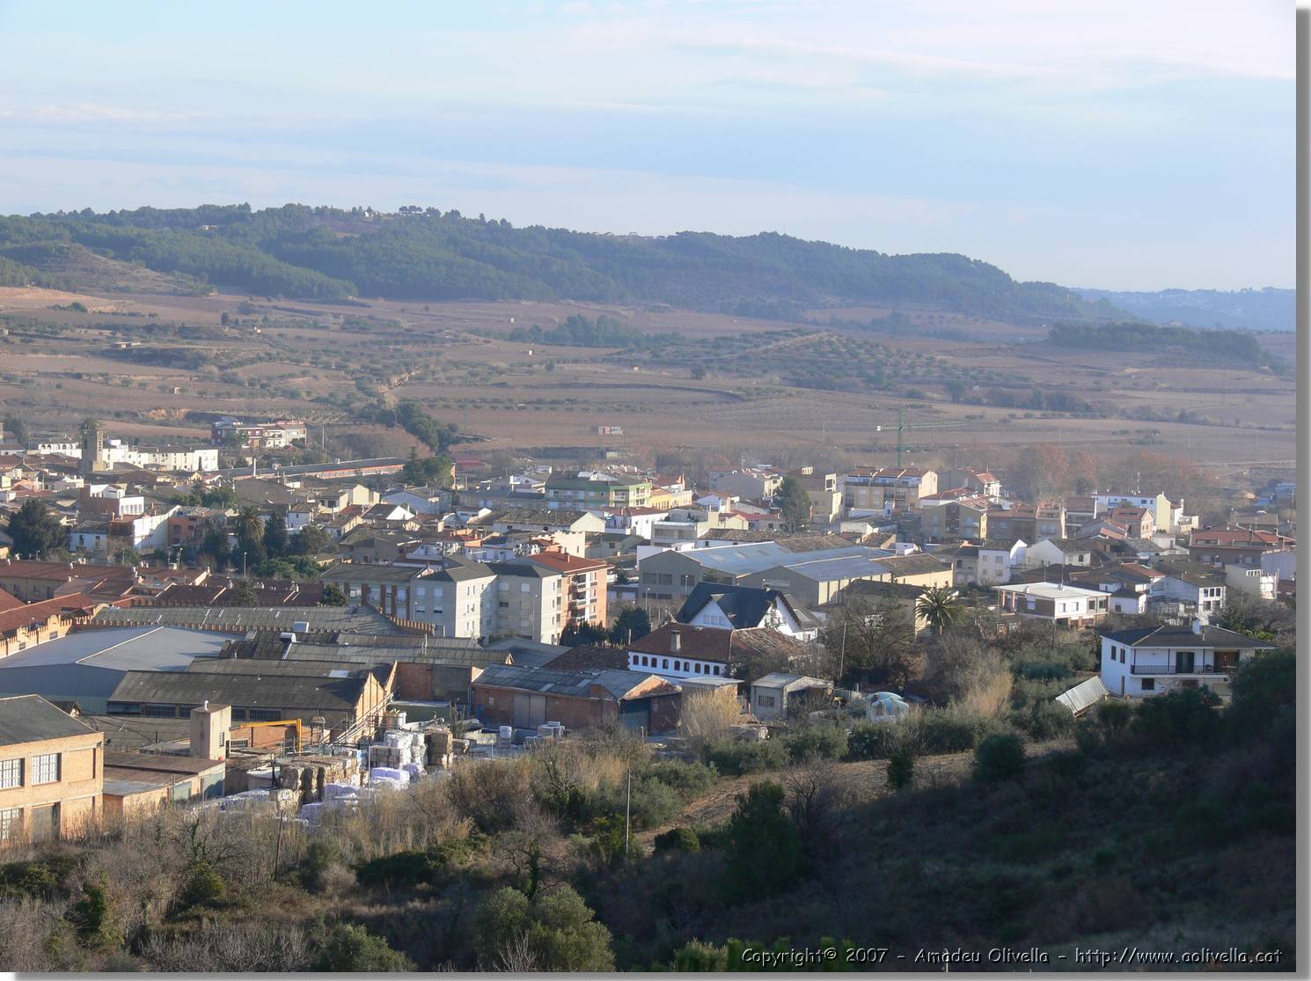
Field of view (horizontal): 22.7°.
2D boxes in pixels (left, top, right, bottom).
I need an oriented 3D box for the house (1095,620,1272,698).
[{"bbox_3d":[56.067,17.649,343.307,15.550,7.300,10.030,1,3,-12],"label":"house"}]

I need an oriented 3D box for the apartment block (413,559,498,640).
[{"bbox_3d":[-33.141,19.204,536.803,8.700,12.600,15.300,3,4,23],"label":"apartment block"}]

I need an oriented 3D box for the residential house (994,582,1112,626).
[{"bbox_3d":[57.131,16.636,468.559,10.900,4.700,13.650,4,4,43],"label":"residential house"}]

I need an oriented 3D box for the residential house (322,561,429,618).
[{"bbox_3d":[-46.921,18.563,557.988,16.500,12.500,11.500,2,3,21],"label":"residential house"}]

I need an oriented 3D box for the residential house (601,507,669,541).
[{"bbox_3d":[-4.447,8.304,779.064,7.750,8.600,17.090,3,4,31],"label":"residential house"}]

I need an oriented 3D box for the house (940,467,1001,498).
[{"bbox_3d":[100.537,-1.679,1040.502,14.500,10.446,12.000,2,4,30],"label":"house"}]

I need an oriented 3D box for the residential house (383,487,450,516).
[{"bbox_3d":[-63.847,4.432,879.326,17.500,8.200,8.500,3,3,25],"label":"residential house"}]

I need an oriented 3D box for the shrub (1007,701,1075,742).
[{"bbox_3d":[35.175,21.024,299.416,5.800,3.200,5.000,1,3,0],"label":"shrub"}]

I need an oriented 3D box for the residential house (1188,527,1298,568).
[{"bbox_3d":[119.175,12.448,664.432,20.160,8.000,11.500,2,3,6],"label":"residential house"}]

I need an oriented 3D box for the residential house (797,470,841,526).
[{"bbox_3d":[43.630,2.282,862.480,10.000,12.500,8.500,2,3,22],"label":"residential house"}]

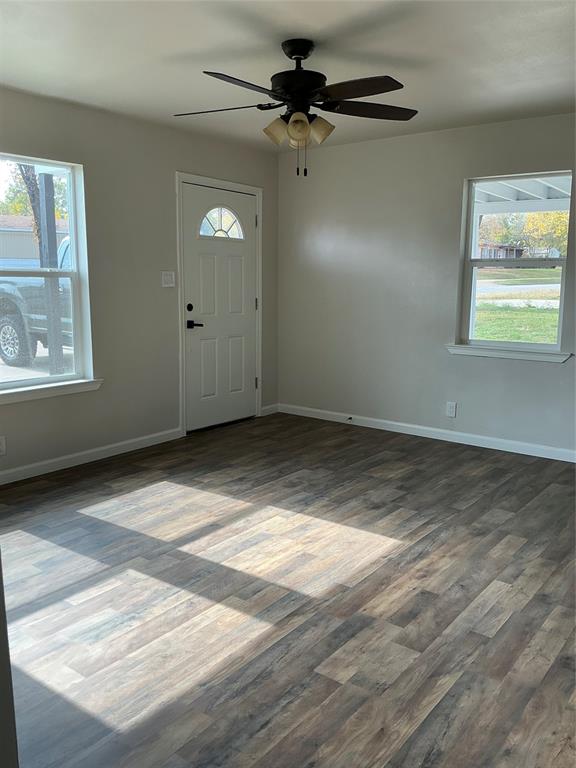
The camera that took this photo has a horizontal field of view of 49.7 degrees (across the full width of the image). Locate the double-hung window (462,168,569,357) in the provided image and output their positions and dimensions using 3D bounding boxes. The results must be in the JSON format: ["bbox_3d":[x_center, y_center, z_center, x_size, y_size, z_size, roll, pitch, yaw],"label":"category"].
[{"bbox_3d":[1.704,-0.910,4.715,0.786,1.277,0.100,8,12,37],"label":"double-hung window"}]

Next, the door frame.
[{"bbox_3d":[-0.596,-0.672,5.470,0.120,2.144,1.061,8,12,37],"label":"door frame"}]

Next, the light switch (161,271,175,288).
[{"bbox_3d":[-0.941,-0.825,4.906,0.012,0.122,0.122,8,12,37],"label":"light switch"}]

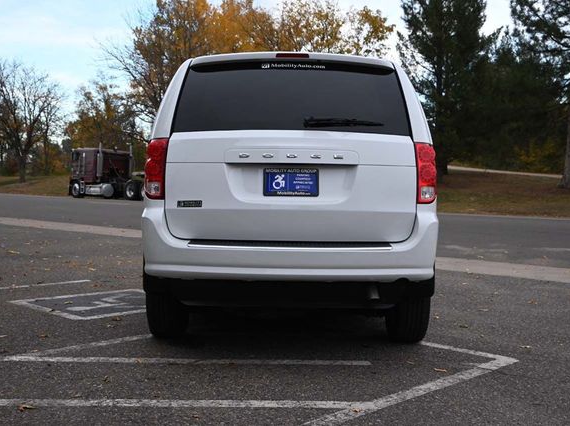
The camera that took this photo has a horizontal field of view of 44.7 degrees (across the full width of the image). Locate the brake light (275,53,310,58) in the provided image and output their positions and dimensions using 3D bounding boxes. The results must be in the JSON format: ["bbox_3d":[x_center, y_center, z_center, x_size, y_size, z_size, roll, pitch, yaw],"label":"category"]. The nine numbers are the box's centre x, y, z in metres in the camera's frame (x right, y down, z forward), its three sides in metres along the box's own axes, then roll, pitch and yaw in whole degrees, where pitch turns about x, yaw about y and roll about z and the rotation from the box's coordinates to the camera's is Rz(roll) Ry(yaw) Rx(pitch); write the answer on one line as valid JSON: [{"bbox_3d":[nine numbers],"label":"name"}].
[{"bbox_3d":[0.045,-0.913,4.030,0.193,0.033,0.040,1,2,0],"label":"brake light"}]

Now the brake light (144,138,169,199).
[{"bbox_3d":[-0.742,-0.255,4.000,0.135,0.345,0.160,1,2,0],"label":"brake light"}]

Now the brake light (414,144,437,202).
[{"bbox_3d":[0.819,-0.227,4.020,0.135,0.345,0.160,1,2,0],"label":"brake light"}]

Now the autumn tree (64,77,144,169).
[{"bbox_3d":[-18.652,-8.573,72.000,8.300,11.200,7.800,1,2,0],"label":"autumn tree"}]

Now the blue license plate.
[{"bbox_3d":[0.036,-0.170,3.870,0.313,0.158,0.020,1,2,0],"label":"blue license plate"}]

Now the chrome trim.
[{"bbox_3d":[0.030,0.184,3.810,1.130,0.045,0.070,1,2,0],"label":"chrome trim"}]

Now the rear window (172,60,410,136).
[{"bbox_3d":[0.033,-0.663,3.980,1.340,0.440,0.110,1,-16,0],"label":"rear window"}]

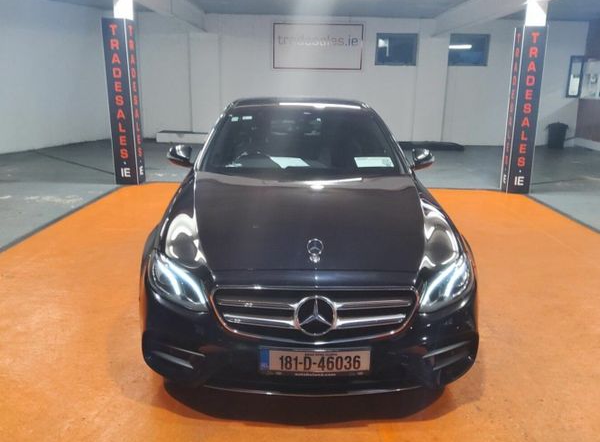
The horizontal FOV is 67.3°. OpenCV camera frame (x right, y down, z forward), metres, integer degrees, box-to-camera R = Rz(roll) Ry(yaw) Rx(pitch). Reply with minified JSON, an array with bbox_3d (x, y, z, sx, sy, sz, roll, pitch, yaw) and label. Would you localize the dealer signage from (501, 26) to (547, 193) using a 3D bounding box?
[{"bbox_3d":[3.350,-1.623,6.801,0.390,2.400,0.390,0,17,0],"label":"dealer signage"}]

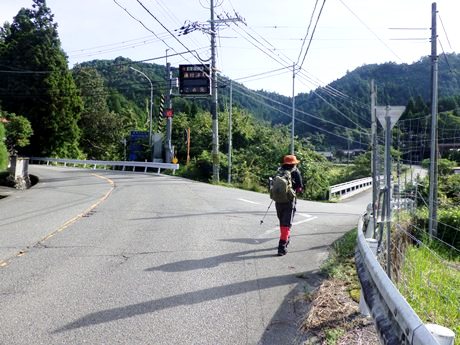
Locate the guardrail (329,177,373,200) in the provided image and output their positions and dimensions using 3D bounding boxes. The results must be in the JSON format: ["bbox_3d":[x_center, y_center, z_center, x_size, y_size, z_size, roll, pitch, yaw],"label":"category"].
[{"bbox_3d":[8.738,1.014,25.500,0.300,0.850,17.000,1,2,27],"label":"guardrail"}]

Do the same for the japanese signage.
[{"bbox_3d":[-2.553,-6.772,27.300,2.350,2.250,0.400,0,1,7],"label":"japanese signage"}]

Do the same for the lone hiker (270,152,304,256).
[{"bbox_3d":[0.943,0.541,6.100,0.520,1.650,0.500,1,2,25],"label":"lone hiker"}]

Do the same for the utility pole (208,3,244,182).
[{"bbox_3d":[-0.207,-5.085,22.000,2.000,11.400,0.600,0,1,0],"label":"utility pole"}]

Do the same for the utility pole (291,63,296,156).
[{"bbox_3d":[3.572,-2.427,21.000,0.200,7.500,0.200,0,1,0],"label":"utility pole"}]

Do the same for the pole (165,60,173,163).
[{"bbox_3d":[-4.493,-4.213,27.500,0.420,8.000,0.420,0,1,0],"label":"pole"}]

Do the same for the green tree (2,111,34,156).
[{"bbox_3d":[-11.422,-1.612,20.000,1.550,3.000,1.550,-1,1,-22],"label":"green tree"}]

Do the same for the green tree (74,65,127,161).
[{"bbox_3d":[-13.429,-5.923,38.000,5.000,9.900,5.000,0,1,-14],"label":"green tree"}]

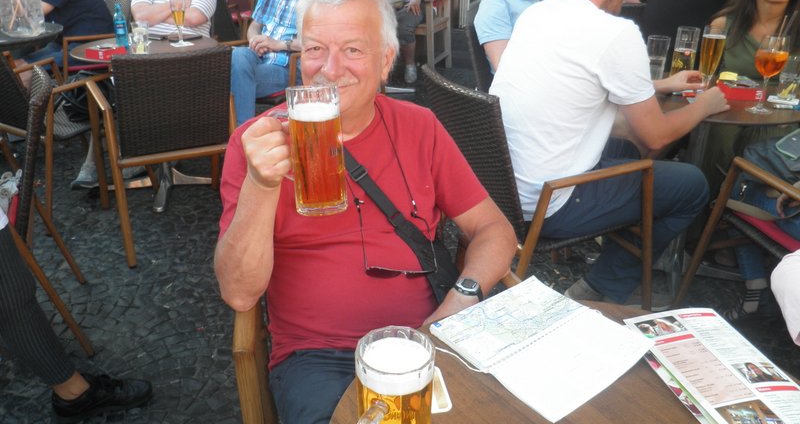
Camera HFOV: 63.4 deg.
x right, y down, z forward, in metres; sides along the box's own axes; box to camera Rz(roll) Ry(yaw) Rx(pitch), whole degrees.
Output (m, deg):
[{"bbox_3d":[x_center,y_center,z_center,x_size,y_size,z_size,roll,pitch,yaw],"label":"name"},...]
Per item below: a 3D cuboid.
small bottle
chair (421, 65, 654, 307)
[{"bbox_3d":[-1.283,-0.853,2.965,0.058,0.195,0.058,0,24,0],"label":"small bottle"},{"bbox_3d":[0.480,-0.069,2.291,0.680,0.860,0.575,-13,28,-25],"label":"chair"}]

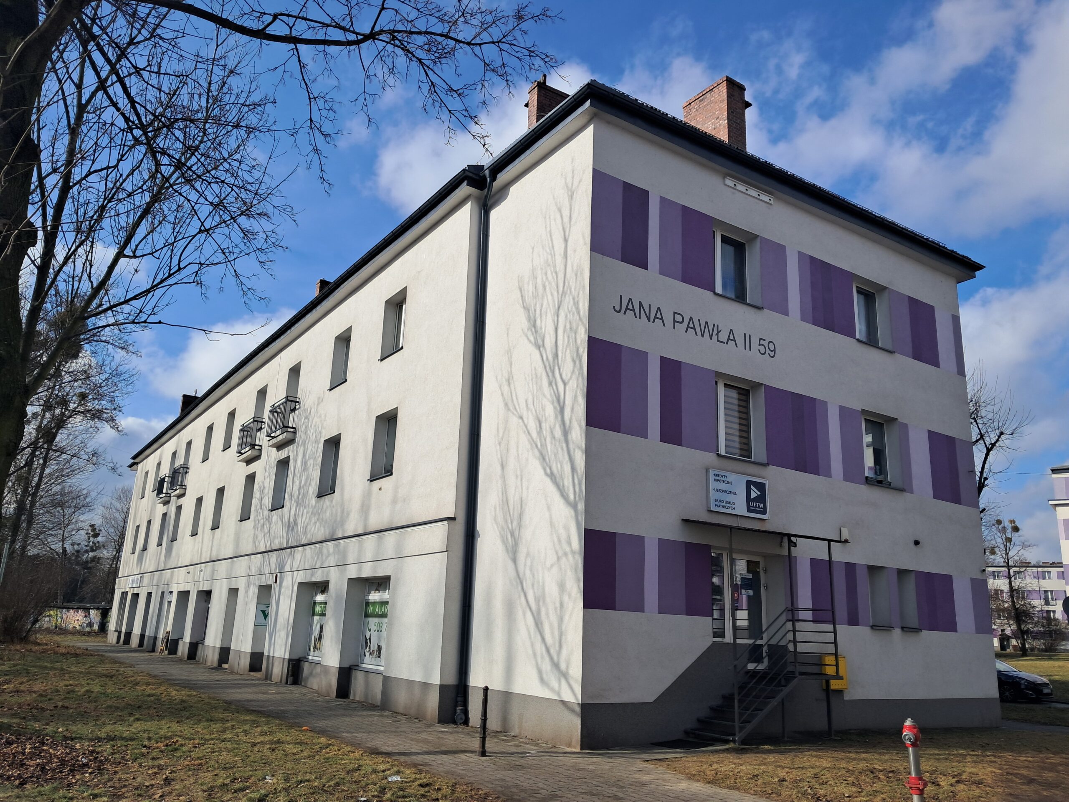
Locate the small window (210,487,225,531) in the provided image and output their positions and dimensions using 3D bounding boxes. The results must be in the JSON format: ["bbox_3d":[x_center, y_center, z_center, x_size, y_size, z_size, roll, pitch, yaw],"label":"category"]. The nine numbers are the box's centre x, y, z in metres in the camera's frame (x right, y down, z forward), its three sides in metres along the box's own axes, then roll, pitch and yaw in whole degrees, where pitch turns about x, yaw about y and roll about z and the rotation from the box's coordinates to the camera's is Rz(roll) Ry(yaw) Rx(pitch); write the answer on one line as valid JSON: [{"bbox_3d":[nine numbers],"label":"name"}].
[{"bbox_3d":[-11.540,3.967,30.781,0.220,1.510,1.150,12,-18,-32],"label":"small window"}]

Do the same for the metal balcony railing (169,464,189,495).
[{"bbox_3d":[-15.760,3.471,37.008,0.380,1.030,1.680,12,-18,-32],"label":"metal balcony railing"}]

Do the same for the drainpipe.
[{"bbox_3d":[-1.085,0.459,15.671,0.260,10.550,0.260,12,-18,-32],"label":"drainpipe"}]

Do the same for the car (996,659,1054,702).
[{"bbox_3d":[15.206,9.363,28.381,1.800,1.470,4.300,12,-18,-32],"label":"car"}]

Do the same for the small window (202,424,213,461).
[{"bbox_3d":[-13.530,1.765,34.816,0.220,1.500,1.180,12,-18,-31],"label":"small window"}]

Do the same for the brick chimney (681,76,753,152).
[{"bbox_3d":[4.379,-6.432,20.289,0.660,2.120,1.480,12,-18,-31],"label":"brick chimney"}]

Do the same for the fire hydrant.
[{"bbox_3d":[3.655,3.523,8.011,0.220,0.900,0.230,-9,-19,36],"label":"fire hydrant"}]

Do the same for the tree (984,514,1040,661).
[{"bbox_3d":[49.142,19.080,86.000,5.400,13.900,5.400,-6,-17,29],"label":"tree"}]

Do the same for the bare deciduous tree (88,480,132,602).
[{"bbox_3d":[-36.540,13.823,74.000,6.000,12.800,6.000,10,-17,-25],"label":"bare deciduous tree"}]

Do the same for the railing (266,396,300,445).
[{"bbox_3d":[-7.597,0.553,25.134,0.420,1.080,1.780,12,-18,-31],"label":"railing"}]

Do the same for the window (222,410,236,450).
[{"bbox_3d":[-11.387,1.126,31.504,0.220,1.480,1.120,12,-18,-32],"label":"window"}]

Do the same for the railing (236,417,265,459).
[{"bbox_3d":[-9.584,1.245,28.080,0.420,1.080,1.780,12,-18,-31],"label":"railing"}]

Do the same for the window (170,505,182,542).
[{"bbox_3d":[-15.950,5.491,37.420,0.220,1.500,1.200,12,-18,-31],"label":"window"}]

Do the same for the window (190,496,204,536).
[{"bbox_3d":[-13.430,4.651,33.523,0.220,1.530,1.150,12,-18,-32],"label":"window"}]

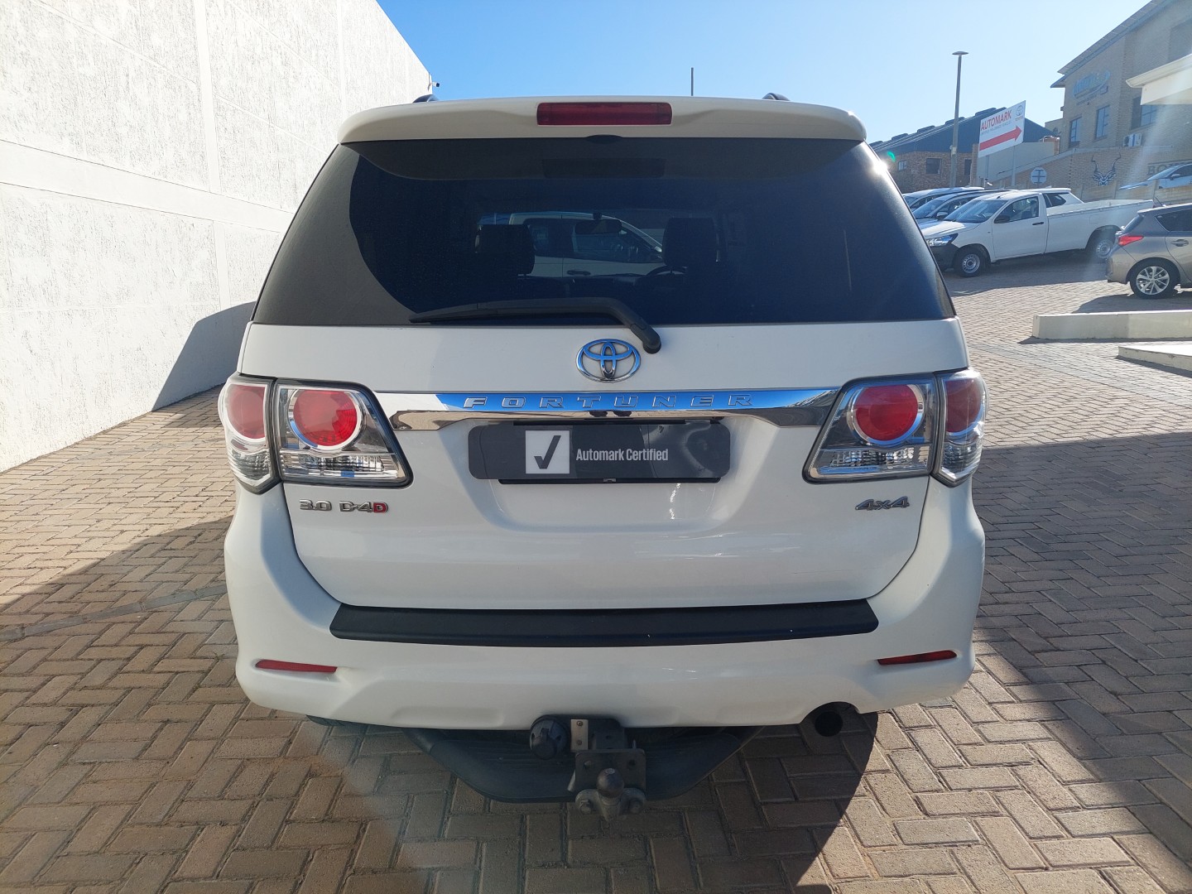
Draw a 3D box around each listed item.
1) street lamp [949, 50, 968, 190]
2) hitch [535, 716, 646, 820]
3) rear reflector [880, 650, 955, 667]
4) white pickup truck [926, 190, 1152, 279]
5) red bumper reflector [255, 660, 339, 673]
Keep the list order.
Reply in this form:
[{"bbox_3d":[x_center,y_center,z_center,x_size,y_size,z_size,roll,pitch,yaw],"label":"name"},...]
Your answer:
[{"bbox_3d":[11.967,-9.869,27.500,0.550,6.300,0.550,0,10,0],"label":"street lamp"},{"bbox_3d":[-0.010,0.627,1.620,0.205,0.155,0.220,-1,13,-1],"label":"hitch"},{"bbox_3d":[0.669,0.440,1.722,0.168,0.021,0.024,-3,13,-13],"label":"rear reflector"},{"bbox_3d":[9.369,-4.770,18.390,5.280,1.700,1.800,-7,14,-9],"label":"white pickup truck"},{"bbox_3d":[-0.615,0.450,1.692,0.168,0.021,0.024,2,13,10],"label":"red bumper reflector"}]

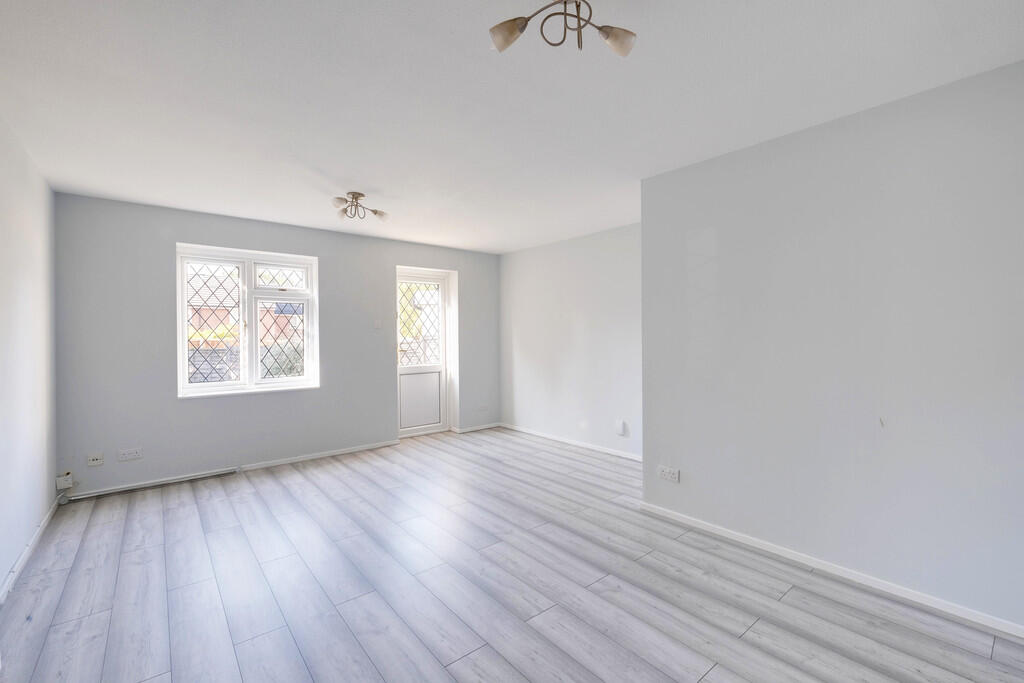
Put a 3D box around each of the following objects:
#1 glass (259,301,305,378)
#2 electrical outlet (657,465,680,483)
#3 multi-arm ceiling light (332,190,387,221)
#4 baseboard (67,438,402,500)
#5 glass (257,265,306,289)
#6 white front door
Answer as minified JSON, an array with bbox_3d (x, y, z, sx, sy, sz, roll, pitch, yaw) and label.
[{"bbox_3d":[-2.316,-0.014,4.307,0.412,0.763,0.025,-1,1,-40],"label":"glass"},{"bbox_3d":[1.059,0.903,2.904,0.014,0.088,0.150,-1,1,-40],"label":"electrical outlet"},{"bbox_3d":[-1.169,-1.029,3.274,0.410,0.190,0.410,-1,1,-20],"label":"multi-arm ceiling light"},{"bbox_3d":[-2.310,1.172,4.049,2.661,0.056,0.020,-1,1,-40],"label":"baseboard"},{"bbox_3d":[-2.316,-0.636,4.303,0.436,0.203,0.025,-1,1,-40],"label":"glass"},{"bbox_3d":[-1.148,0.180,5.329,0.726,1.970,0.060,-1,1,-40],"label":"white front door"}]

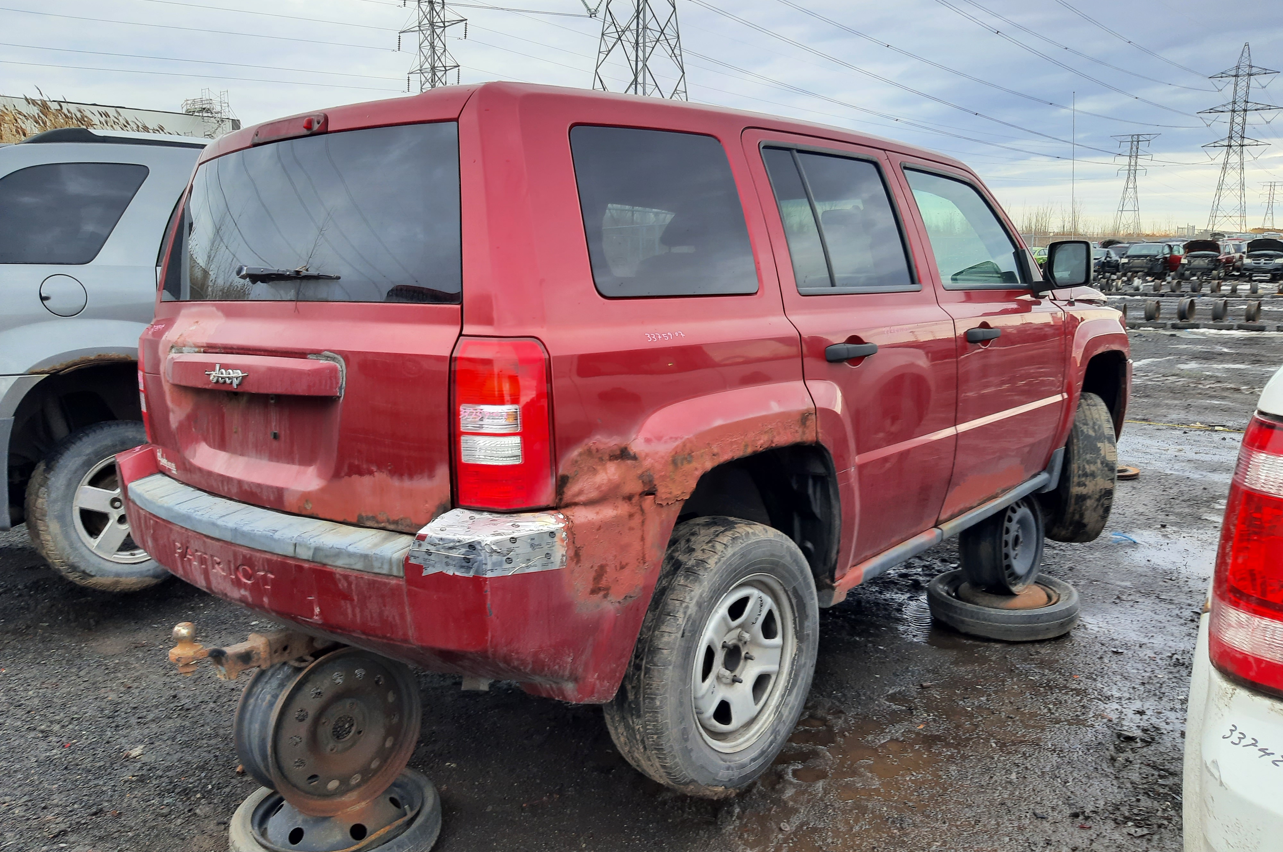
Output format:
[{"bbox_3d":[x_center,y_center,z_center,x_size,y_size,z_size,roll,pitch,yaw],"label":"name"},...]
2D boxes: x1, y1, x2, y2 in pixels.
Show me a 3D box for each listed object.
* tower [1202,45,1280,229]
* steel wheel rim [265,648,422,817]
[{"bbox_3d":[122.873,-56.315,199.339,15.600,43.150,6.600,8,13,36],"label":"tower"},{"bbox_3d":[-0.789,0.752,2.447,0.189,0.410,0.410,-1,7,43],"label":"steel wheel rim"}]

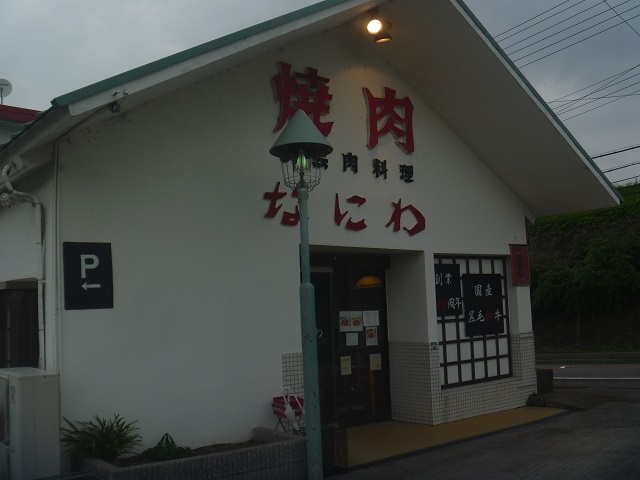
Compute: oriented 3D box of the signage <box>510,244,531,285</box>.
[{"bbox_3d":[3.110,0.391,10.014,0.480,0.620,0.050,2,-7,-39],"label":"signage"}]

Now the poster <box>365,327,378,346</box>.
[{"bbox_3d":[0.731,1.347,9.033,0.215,0.262,0.010,2,-7,-39],"label":"poster"}]

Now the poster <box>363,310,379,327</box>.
[{"bbox_3d":[0.724,1.103,9.060,0.300,0.212,0.020,3,-8,-39],"label":"poster"}]

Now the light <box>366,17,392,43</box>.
[{"bbox_3d":[0.725,-2.576,7.908,0.240,0.280,0.260,-5,-7,28],"label":"light"}]

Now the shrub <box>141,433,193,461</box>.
[{"bbox_3d":[-1.392,1.869,5.884,0.430,0.230,0.380,2,-7,-39],"label":"shrub"}]

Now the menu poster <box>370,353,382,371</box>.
[{"bbox_3d":[0.784,1.704,9.025,0.205,0.230,0.020,3,-8,-39],"label":"menu poster"}]

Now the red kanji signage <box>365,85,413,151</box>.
[{"bbox_3d":[0.933,-1.573,8.566,0.900,0.865,0.070,3,-8,-39],"label":"red kanji signage"}]

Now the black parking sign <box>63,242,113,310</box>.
[{"bbox_3d":[-2.096,0.322,5.867,0.443,0.608,0.020,2,-7,-39],"label":"black parking sign"}]

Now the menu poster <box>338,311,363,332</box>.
[{"bbox_3d":[0.430,1.113,8.819,0.420,0.280,0.010,2,-7,-39],"label":"menu poster"}]

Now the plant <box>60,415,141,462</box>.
[{"bbox_3d":[-1.864,1.703,5.537,0.640,0.420,0.580,2,-7,-39],"label":"plant"}]

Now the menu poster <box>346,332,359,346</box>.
[{"bbox_3d":[0.445,1.355,8.797,0.210,0.172,0.020,3,-8,-39],"label":"menu poster"}]

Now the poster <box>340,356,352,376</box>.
[{"bbox_3d":[0.356,1.688,8.678,0.187,0.250,0.020,3,-8,-39],"label":"poster"}]

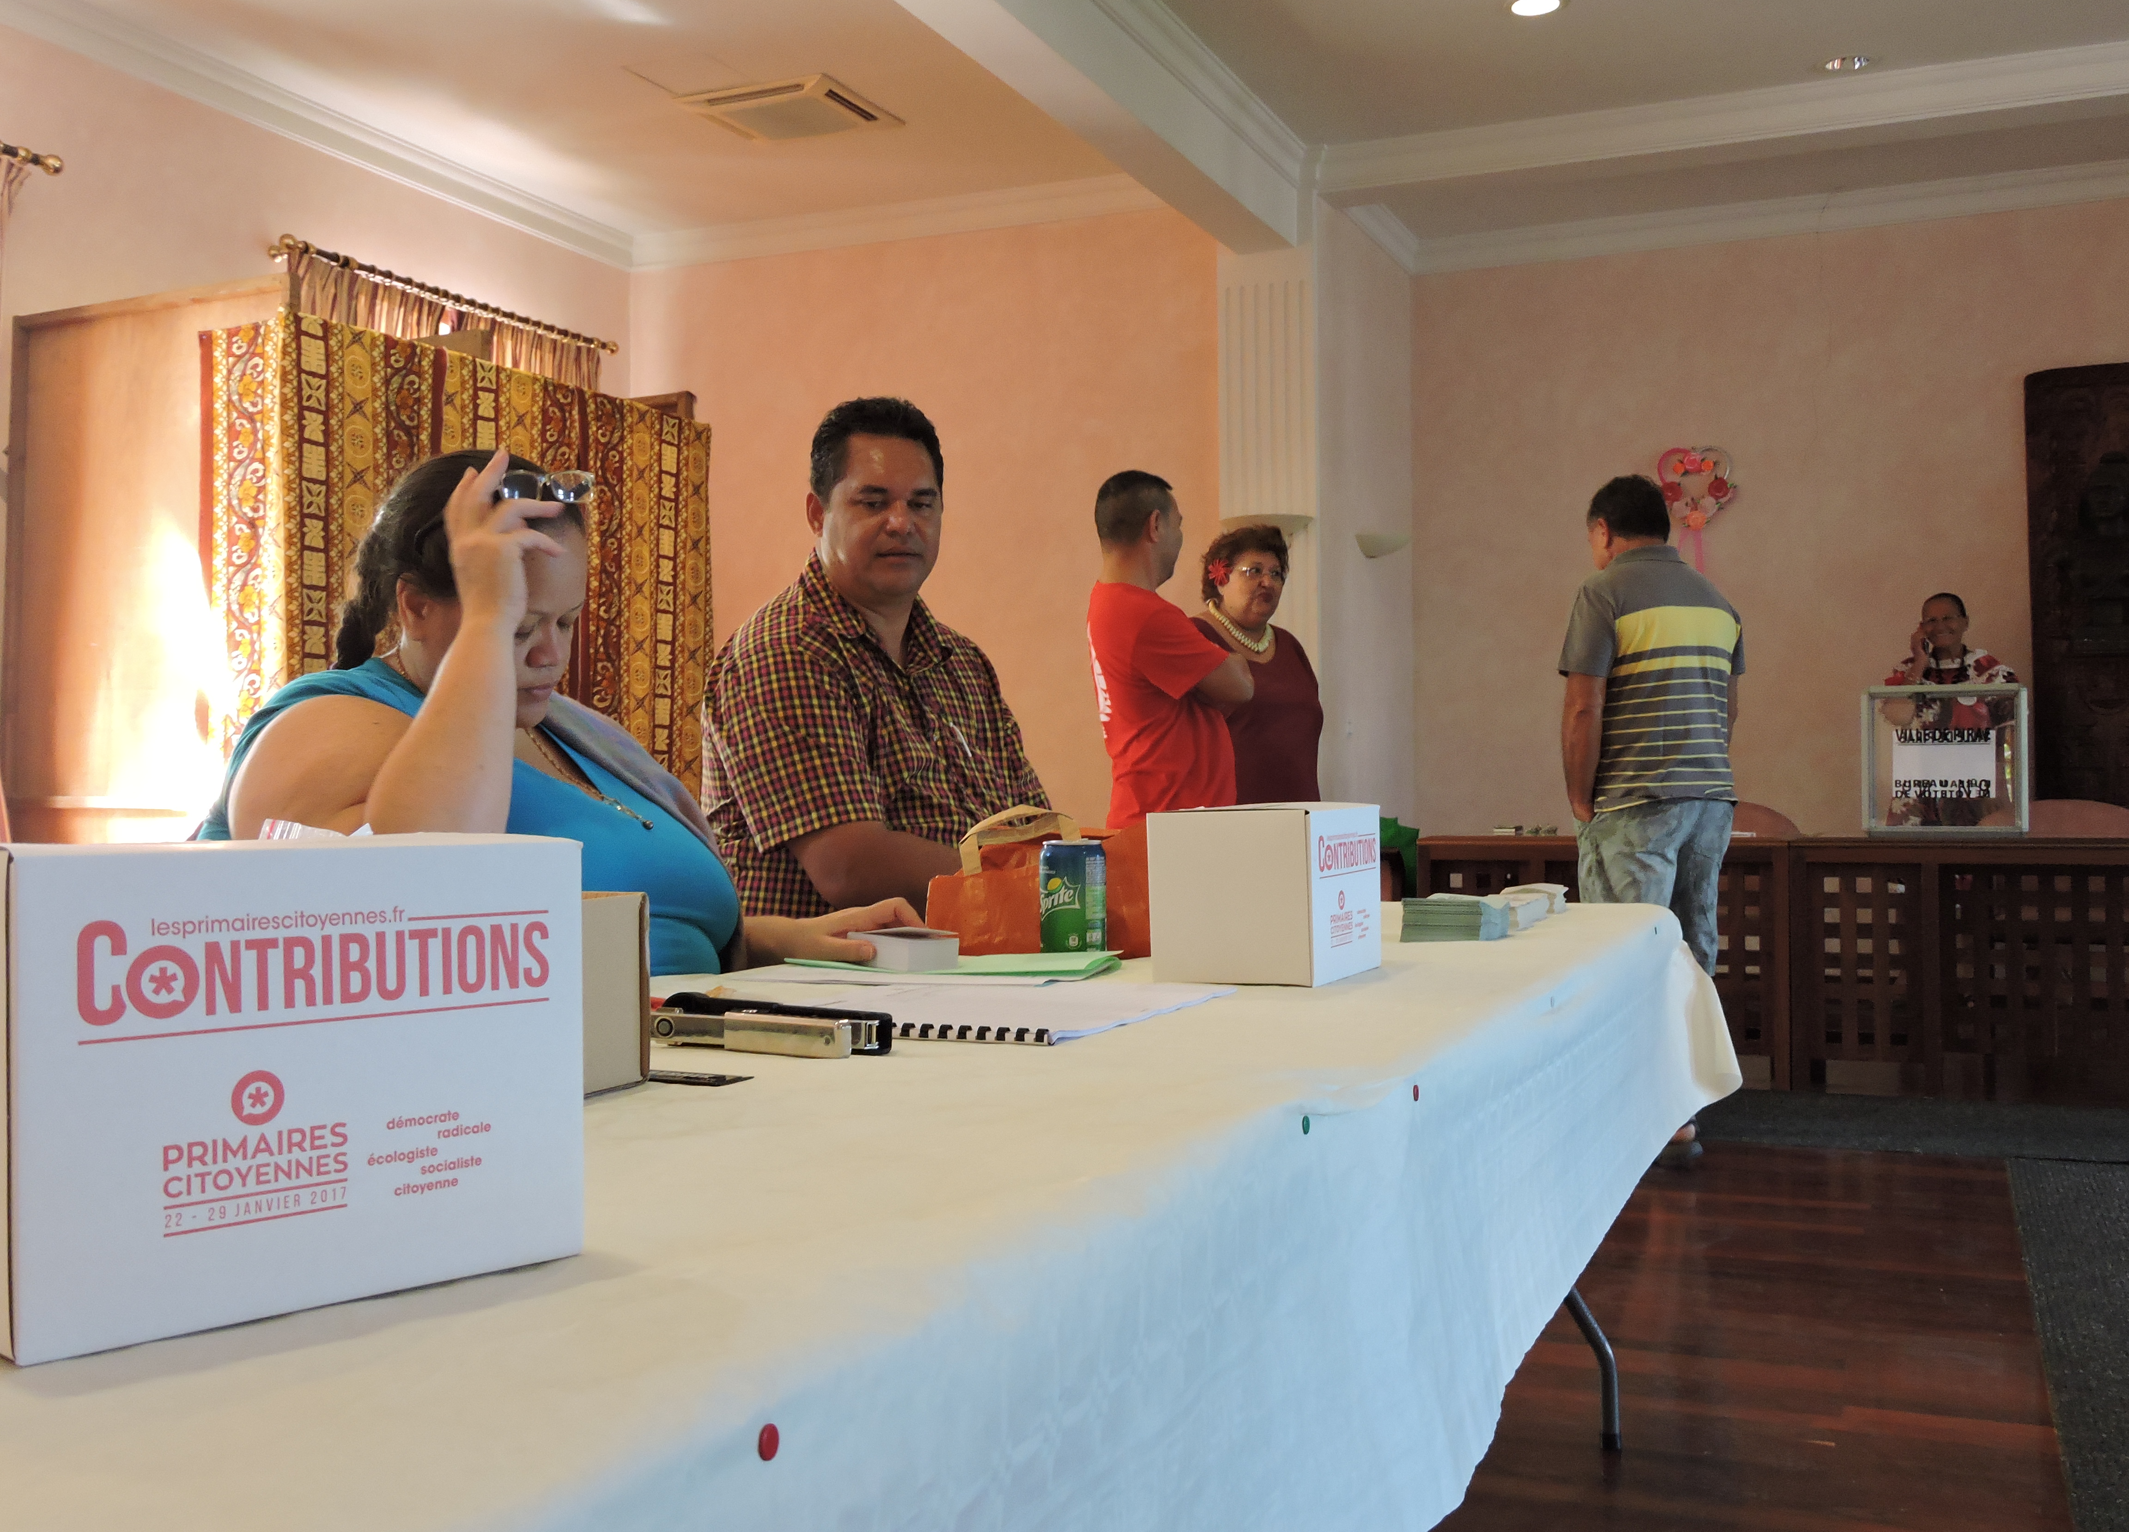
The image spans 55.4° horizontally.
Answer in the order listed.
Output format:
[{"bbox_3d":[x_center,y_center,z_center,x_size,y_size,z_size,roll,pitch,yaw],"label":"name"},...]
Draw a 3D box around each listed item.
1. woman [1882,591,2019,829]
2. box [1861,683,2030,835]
[{"bbox_3d":[3.090,0.196,7.100,0.480,1.610,0.330,0,-1,21],"label":"woman"},{"bbox_3d":[2.785,-0.012,6.420,0.470,0.470,0.380,0,-1,24],"label":"box"}]

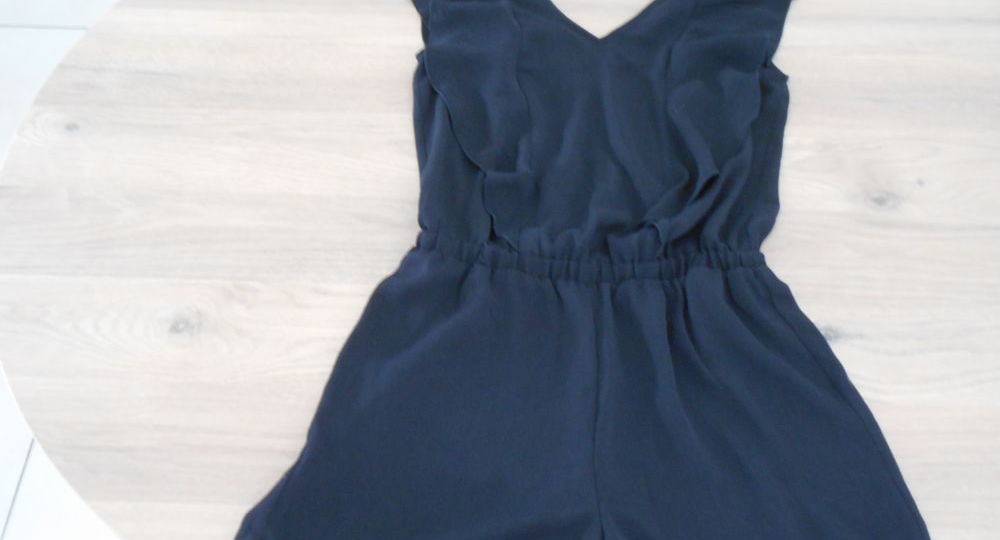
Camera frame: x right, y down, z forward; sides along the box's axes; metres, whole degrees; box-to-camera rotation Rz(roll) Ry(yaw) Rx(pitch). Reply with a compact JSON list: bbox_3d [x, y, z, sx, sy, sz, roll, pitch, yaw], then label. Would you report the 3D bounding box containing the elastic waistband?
[{"bbox_3d":[0.089,-0.010,0.972,0.347,0.022,0.052,5,56,2],"label":"elastic waistband"}]

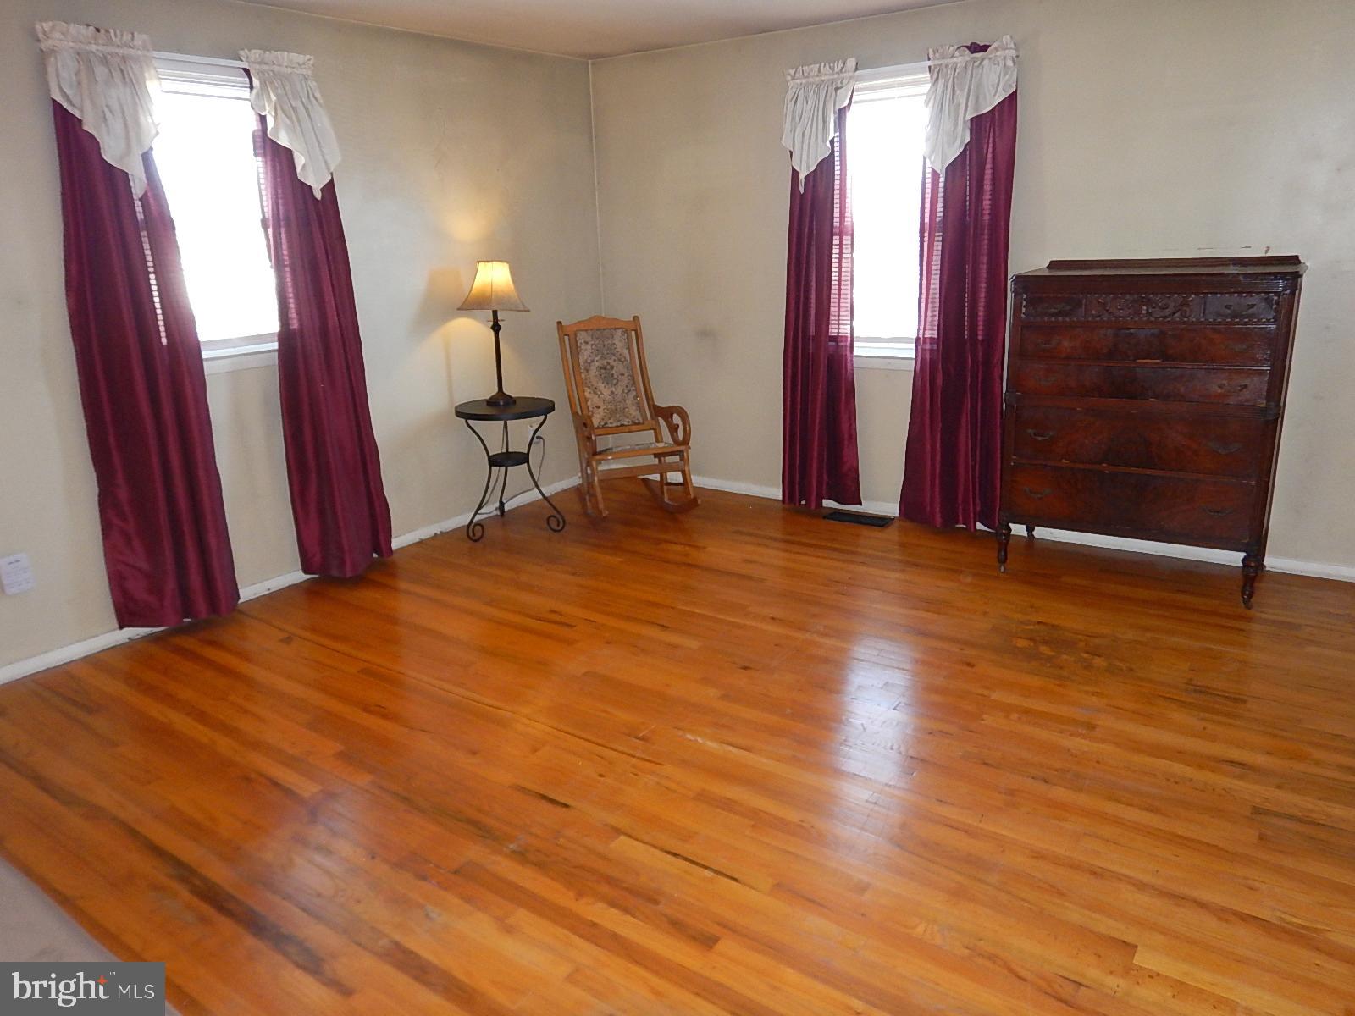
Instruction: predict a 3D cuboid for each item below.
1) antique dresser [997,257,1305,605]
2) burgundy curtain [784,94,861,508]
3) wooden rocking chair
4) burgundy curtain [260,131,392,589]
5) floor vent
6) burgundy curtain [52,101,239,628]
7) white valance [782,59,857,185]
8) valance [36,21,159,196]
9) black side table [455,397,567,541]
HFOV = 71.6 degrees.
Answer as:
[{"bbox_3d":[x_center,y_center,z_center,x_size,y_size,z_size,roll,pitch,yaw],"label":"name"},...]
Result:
[{"bbox_3d":[1.942,-0.353,3.927,1.000,1.310,0.520,9,19,32],"label":"antique dresser"},{"bbox_3d":[0.746,-1.043,4.853,0.465,2.180,0.120,9,20,34],"label":"burgundy curtain"},{"bbox_3d":[-0.303,-0.504,5.192,0.600,1.047,0.750,-9,17,-23],"label":"wooden rocking chair"},{"bbox_3d":[-1.578,-0.761,4.147,0.120,2.180,0.460,9,20,34],"label":"burgundy curtain"},{"bbox_3d":[0.965,0.046,4.995,0.355,0.016,0.145,9,20,34],"label":"floor vent"},{"bbox_3d":[-2.025,-0.593,3.543,0.120,2.170,0.520,9,20,34],"label":"burgundy curtain"},{"bbox_3d":[0.691,-1.870,4.635,0.400,0.570,0.090,9,20,34],"label":"white valance"},{"bbox_3d":[-2.014,-1.406,3.364,0.090,0.580,0.410,9,20,34],"label":"valance"},{"bbox_3d":[-0.887,-0.201,4.913,0.520,0.656,0.520,-2,16,1],"label":"black side table"}]

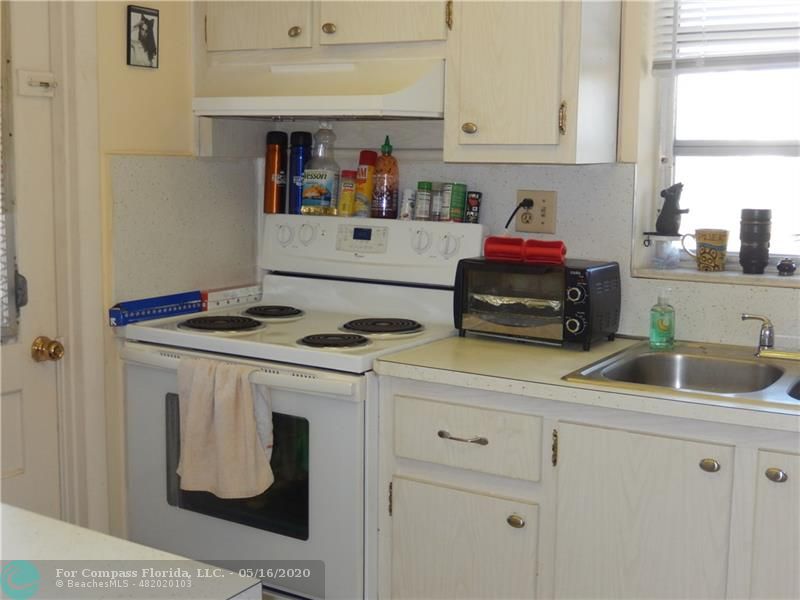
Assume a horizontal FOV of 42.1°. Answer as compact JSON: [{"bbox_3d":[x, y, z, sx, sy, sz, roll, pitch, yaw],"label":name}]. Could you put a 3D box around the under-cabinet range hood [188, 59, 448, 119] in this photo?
[{"bbox_3d":[-0.188,-0.557,2.797,0.757,0.150,0.440,6,9,31],"label":"under-cabinet range hood"}]

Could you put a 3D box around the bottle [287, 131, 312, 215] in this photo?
[{"bbox_3d":[-0.297,-0.378,3.098,0.067,0.245,0.067,1,8,0],"label":"bottle"}]

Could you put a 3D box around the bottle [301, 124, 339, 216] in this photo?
[{"bbox_3d":[-0.231,-0.381,3.049,0.108,0.268,0.088,6,9,31],"label":"bottle"}]

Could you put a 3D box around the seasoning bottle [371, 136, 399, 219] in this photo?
[{"bbox_3d":[-0.042,-0.347,2.945,0.073,0.233,0.073,1,8,0],"label":"seasoning bottle"}]

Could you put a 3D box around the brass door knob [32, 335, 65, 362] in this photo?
[{"bbox_3d":[-0.891,0.129,2.645,0.060,0.065,0.065,6,9,31],"label":"brass door knob"}]

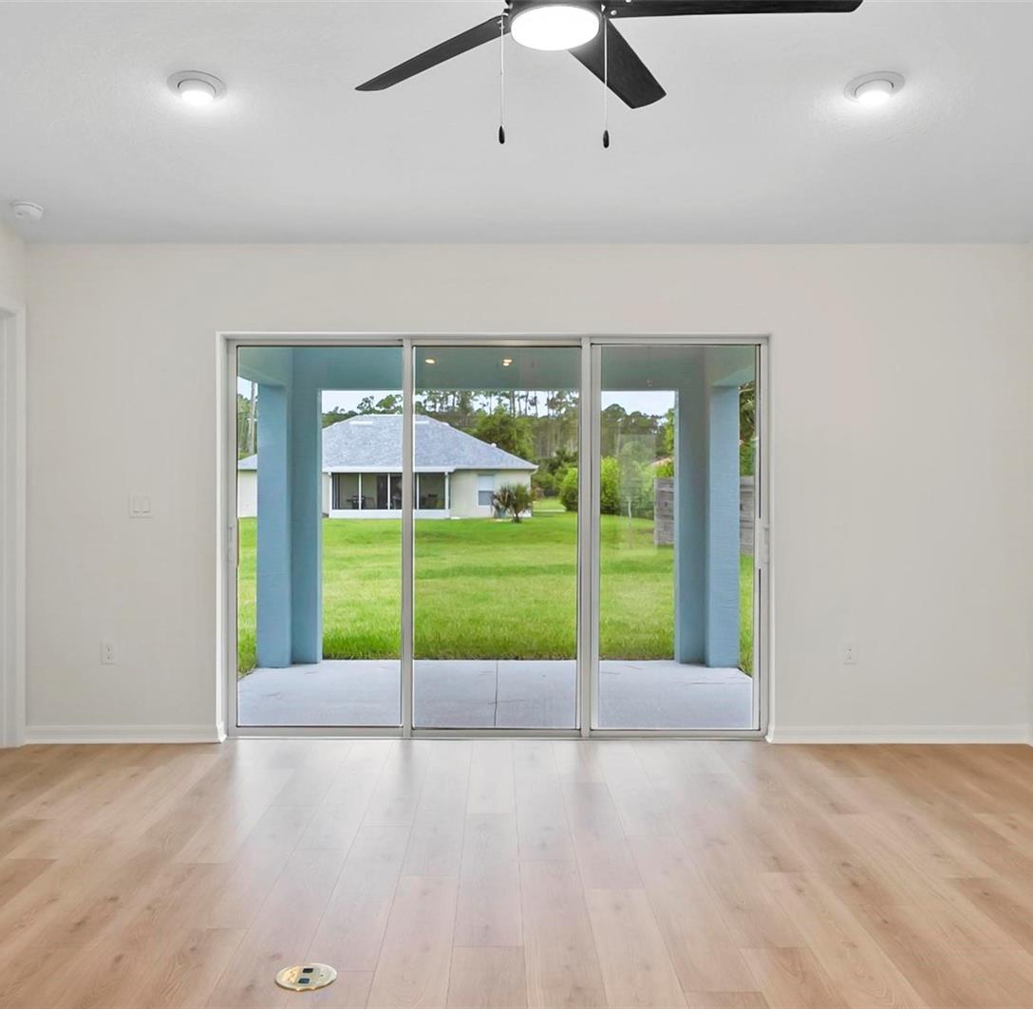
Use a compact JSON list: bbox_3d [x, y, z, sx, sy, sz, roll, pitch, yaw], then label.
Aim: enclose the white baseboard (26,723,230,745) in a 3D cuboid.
[{"bbox_3d":[-1.914,1.119,4.922,0.980,0.090,0.018,0,0,0],"label":"white baseboard"}]

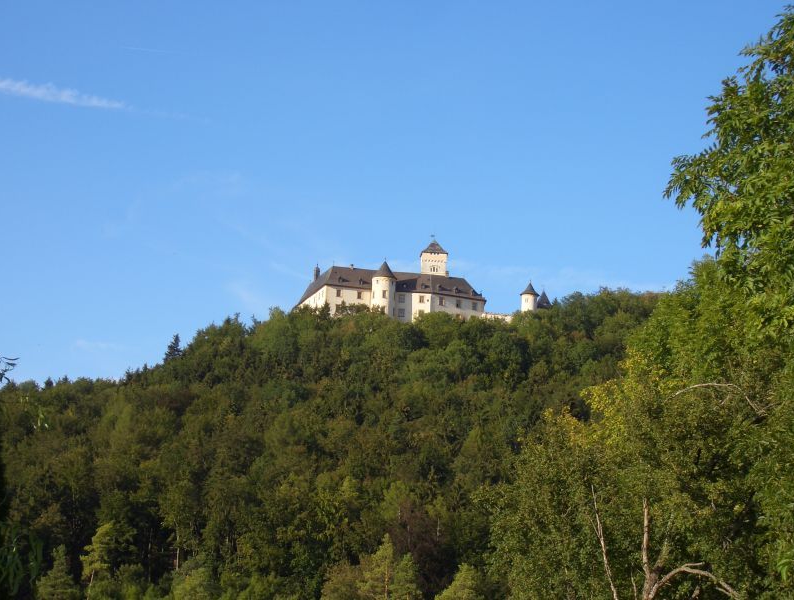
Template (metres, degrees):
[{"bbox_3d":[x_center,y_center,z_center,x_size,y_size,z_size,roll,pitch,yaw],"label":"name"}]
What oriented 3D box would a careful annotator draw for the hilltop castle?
[{"bbox_3d":[9.400,-3.500,485.000,68.500,28.900,33.000,4,-13,-18],"label":"hilltop castle"}]

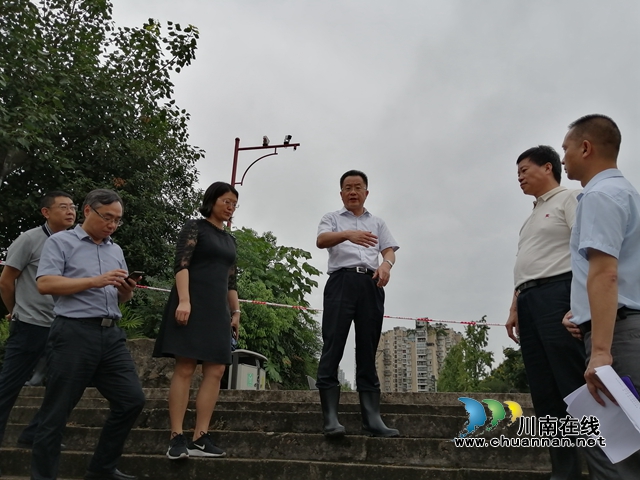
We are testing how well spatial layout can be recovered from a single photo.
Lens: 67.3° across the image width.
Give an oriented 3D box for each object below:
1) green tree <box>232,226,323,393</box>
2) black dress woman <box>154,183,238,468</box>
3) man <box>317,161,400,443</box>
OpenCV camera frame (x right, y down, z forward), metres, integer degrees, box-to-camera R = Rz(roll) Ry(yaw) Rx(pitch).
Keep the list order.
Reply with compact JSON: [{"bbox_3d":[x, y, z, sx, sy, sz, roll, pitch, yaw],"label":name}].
[{"bbox_3d":[-1.150,1.600,11.600,2.600,3.950,2.400,2,-18,0],"label":"green tree"},{"bbox_3d":[-0.690,0.400,2.880,0.400,1.630,0.500,-16,-25,42],"label":"black dress woman"},{"bbox_3d":[0.235,0.330,3.110,0.560,1.740,0.420,6,-19,-12],"label":"man"}]

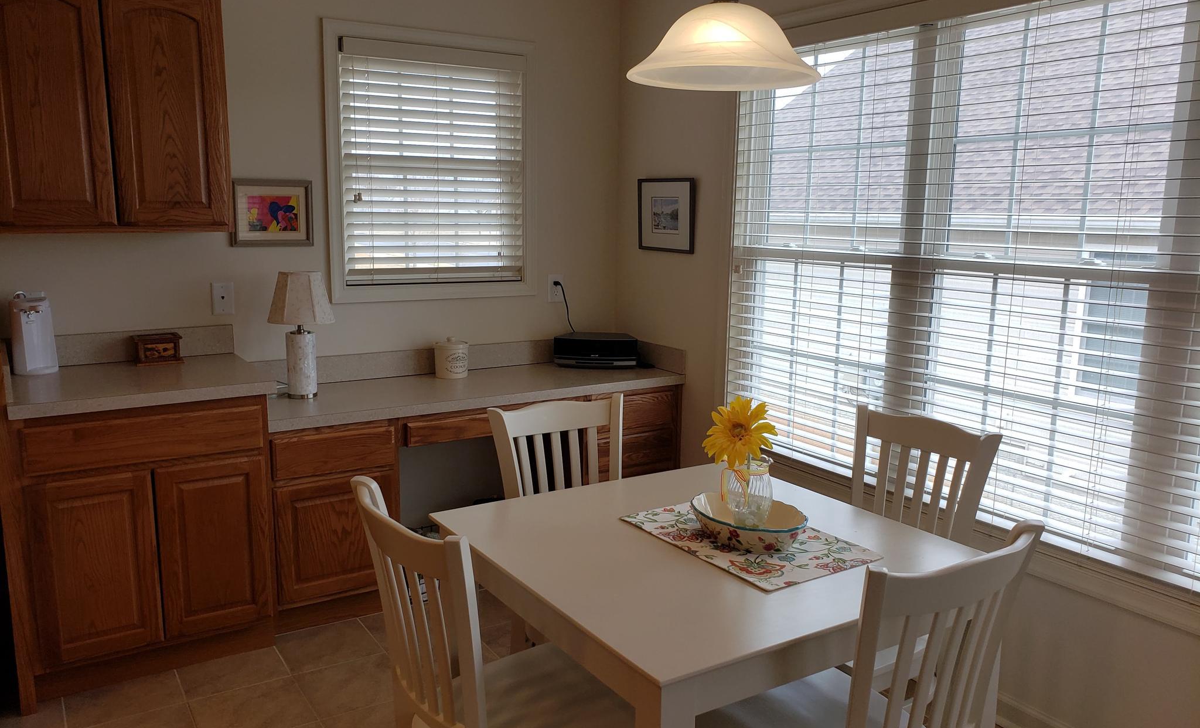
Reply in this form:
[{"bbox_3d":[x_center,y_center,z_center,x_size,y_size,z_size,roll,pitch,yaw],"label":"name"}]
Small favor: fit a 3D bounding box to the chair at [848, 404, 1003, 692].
[{"bbox_3d":[0.657,0.614,2.320,0.510,0.910,0.440,-6,12,-32],"label":"chair"}]

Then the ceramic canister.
[{"bbox_3d":[-0.593,-0.030,3.609,0.135,0.158,0.135,1,10,0],"label":"ceramic canister"}]

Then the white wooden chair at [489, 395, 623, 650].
[{"bbox_3d":[0.003,0.591,2.398,0.440,0.910,0.500,-6,12,-32],"label":"white wooden chair"}]

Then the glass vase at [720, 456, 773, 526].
[{"bbox_3d":[0.335,0.291,1.996,0.100,0.145,0.100,-6,12,-32],"label":"glass vase"}]

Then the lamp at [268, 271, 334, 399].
[{"bbox_3d":[-1.047,-0.103,3.161,0.218,0.442,0.218,-6,12,-32],"label":"lamp"}]

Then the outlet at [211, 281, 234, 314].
[{"bbox_3d":[-1.329,-0.229,3.188,0.070,0.116,0.008,-6,12,-32],"label":"outlet"}]

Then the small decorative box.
[{"bbox_3d":[-1.478,-0.051,3.019,0.150,0.090,0.105,-6,12,-35],"label":"small decorative box"}]

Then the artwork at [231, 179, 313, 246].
[{"bbox_3d":[-1.166,-0.537,3.226,0.272,0.233,0.025,-6,12,-32],"label":"artwork"}]

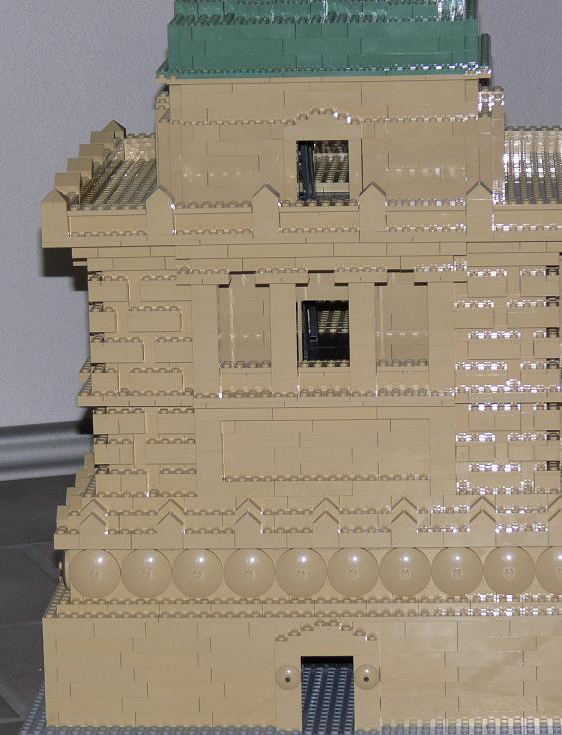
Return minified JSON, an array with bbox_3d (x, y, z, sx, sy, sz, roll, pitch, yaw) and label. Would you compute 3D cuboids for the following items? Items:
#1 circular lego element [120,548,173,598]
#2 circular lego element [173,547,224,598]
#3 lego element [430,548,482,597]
[{"bbox_3d":[-0.083,0.128,2.014,0.032,0.032,0.008,-1,12,4],"label":"circular lego element"},{"bbox_3d":[-0.051,0.128,2.011,0.032,0.032,0.009,-1,12,4],"label":"circular lego element"},{"bbox_3d":[0.108,0.126,2.001,0.032,0.032,0.009,-1,12,4],"label":"lego element"}]

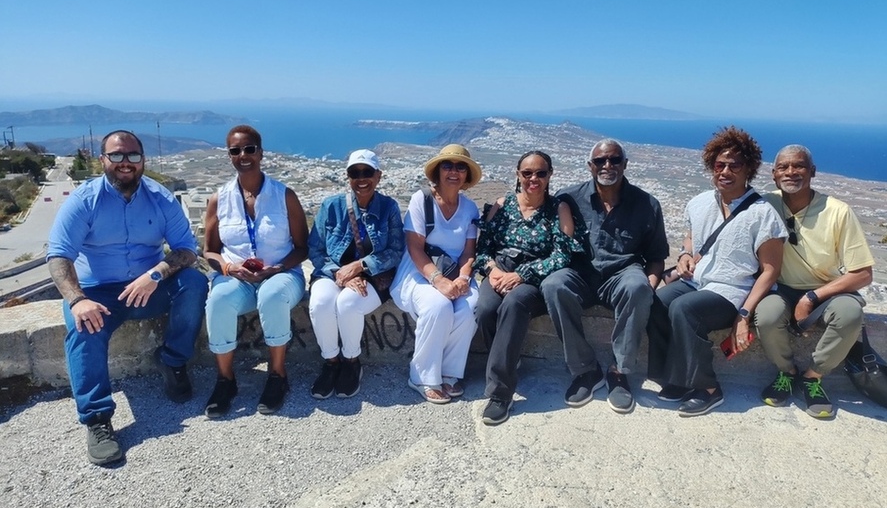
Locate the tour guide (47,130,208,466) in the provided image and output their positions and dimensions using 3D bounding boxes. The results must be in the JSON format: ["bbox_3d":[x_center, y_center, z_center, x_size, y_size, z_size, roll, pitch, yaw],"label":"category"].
[{"bbox_3d":[-1.302,0.070,2.581,0.650,1.096,0.995,-1,14,-12],"label":"tour guide"}]

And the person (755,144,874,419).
[{"bbox_3d":[1.668,0.082,2.891,0.548,1.106,0.812,7,14,19],"label":"person"}]

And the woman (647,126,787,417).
[{"bbox_3d":[1.253,0.037,2.875,0.507,1.177,0.812,8,15,24],"label":"woman"}]

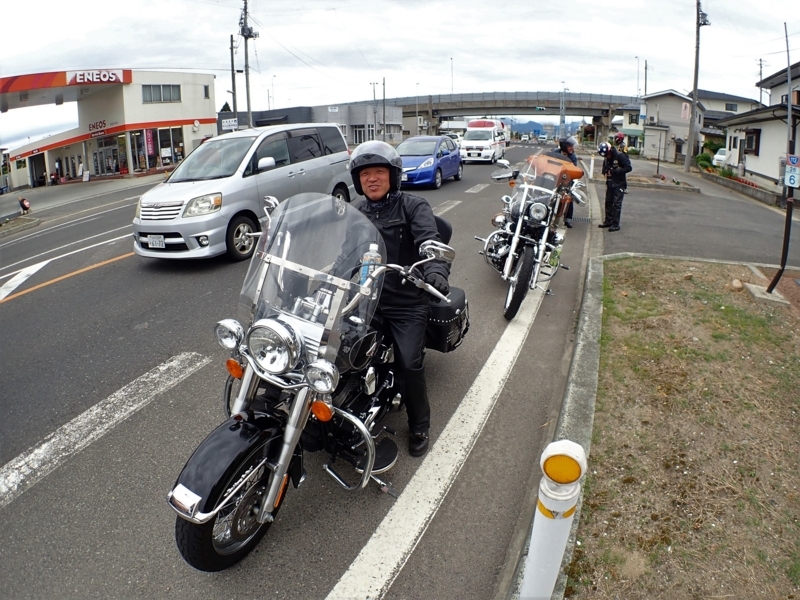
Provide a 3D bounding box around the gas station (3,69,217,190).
[{"bbox_3d":[-20.500,-10.900,36.800,12.500,6.400,13.500,11,20,34],"label":"gas station"}]

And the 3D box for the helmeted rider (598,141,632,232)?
[{"bbox_3d":[3.660,-1.940,9.850,0.500,1.600,0.550,-14,21,-36],"label":"helmeted rider"}]

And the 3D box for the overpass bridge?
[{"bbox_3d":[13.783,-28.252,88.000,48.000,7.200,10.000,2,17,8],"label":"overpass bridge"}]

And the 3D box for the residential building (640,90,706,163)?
[{"bbox_3d":[25.041,-15.823,53.000,5.200,6.200,8.000,8,19,26],"label":"residential building"}]

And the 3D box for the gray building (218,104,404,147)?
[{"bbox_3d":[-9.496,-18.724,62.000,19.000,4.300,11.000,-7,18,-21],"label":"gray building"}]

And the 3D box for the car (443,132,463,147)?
[{"bbox_3d":[5.200,-15.500,57.000,1.700,1.500,4.100,3,17,15],"label":"car"}]

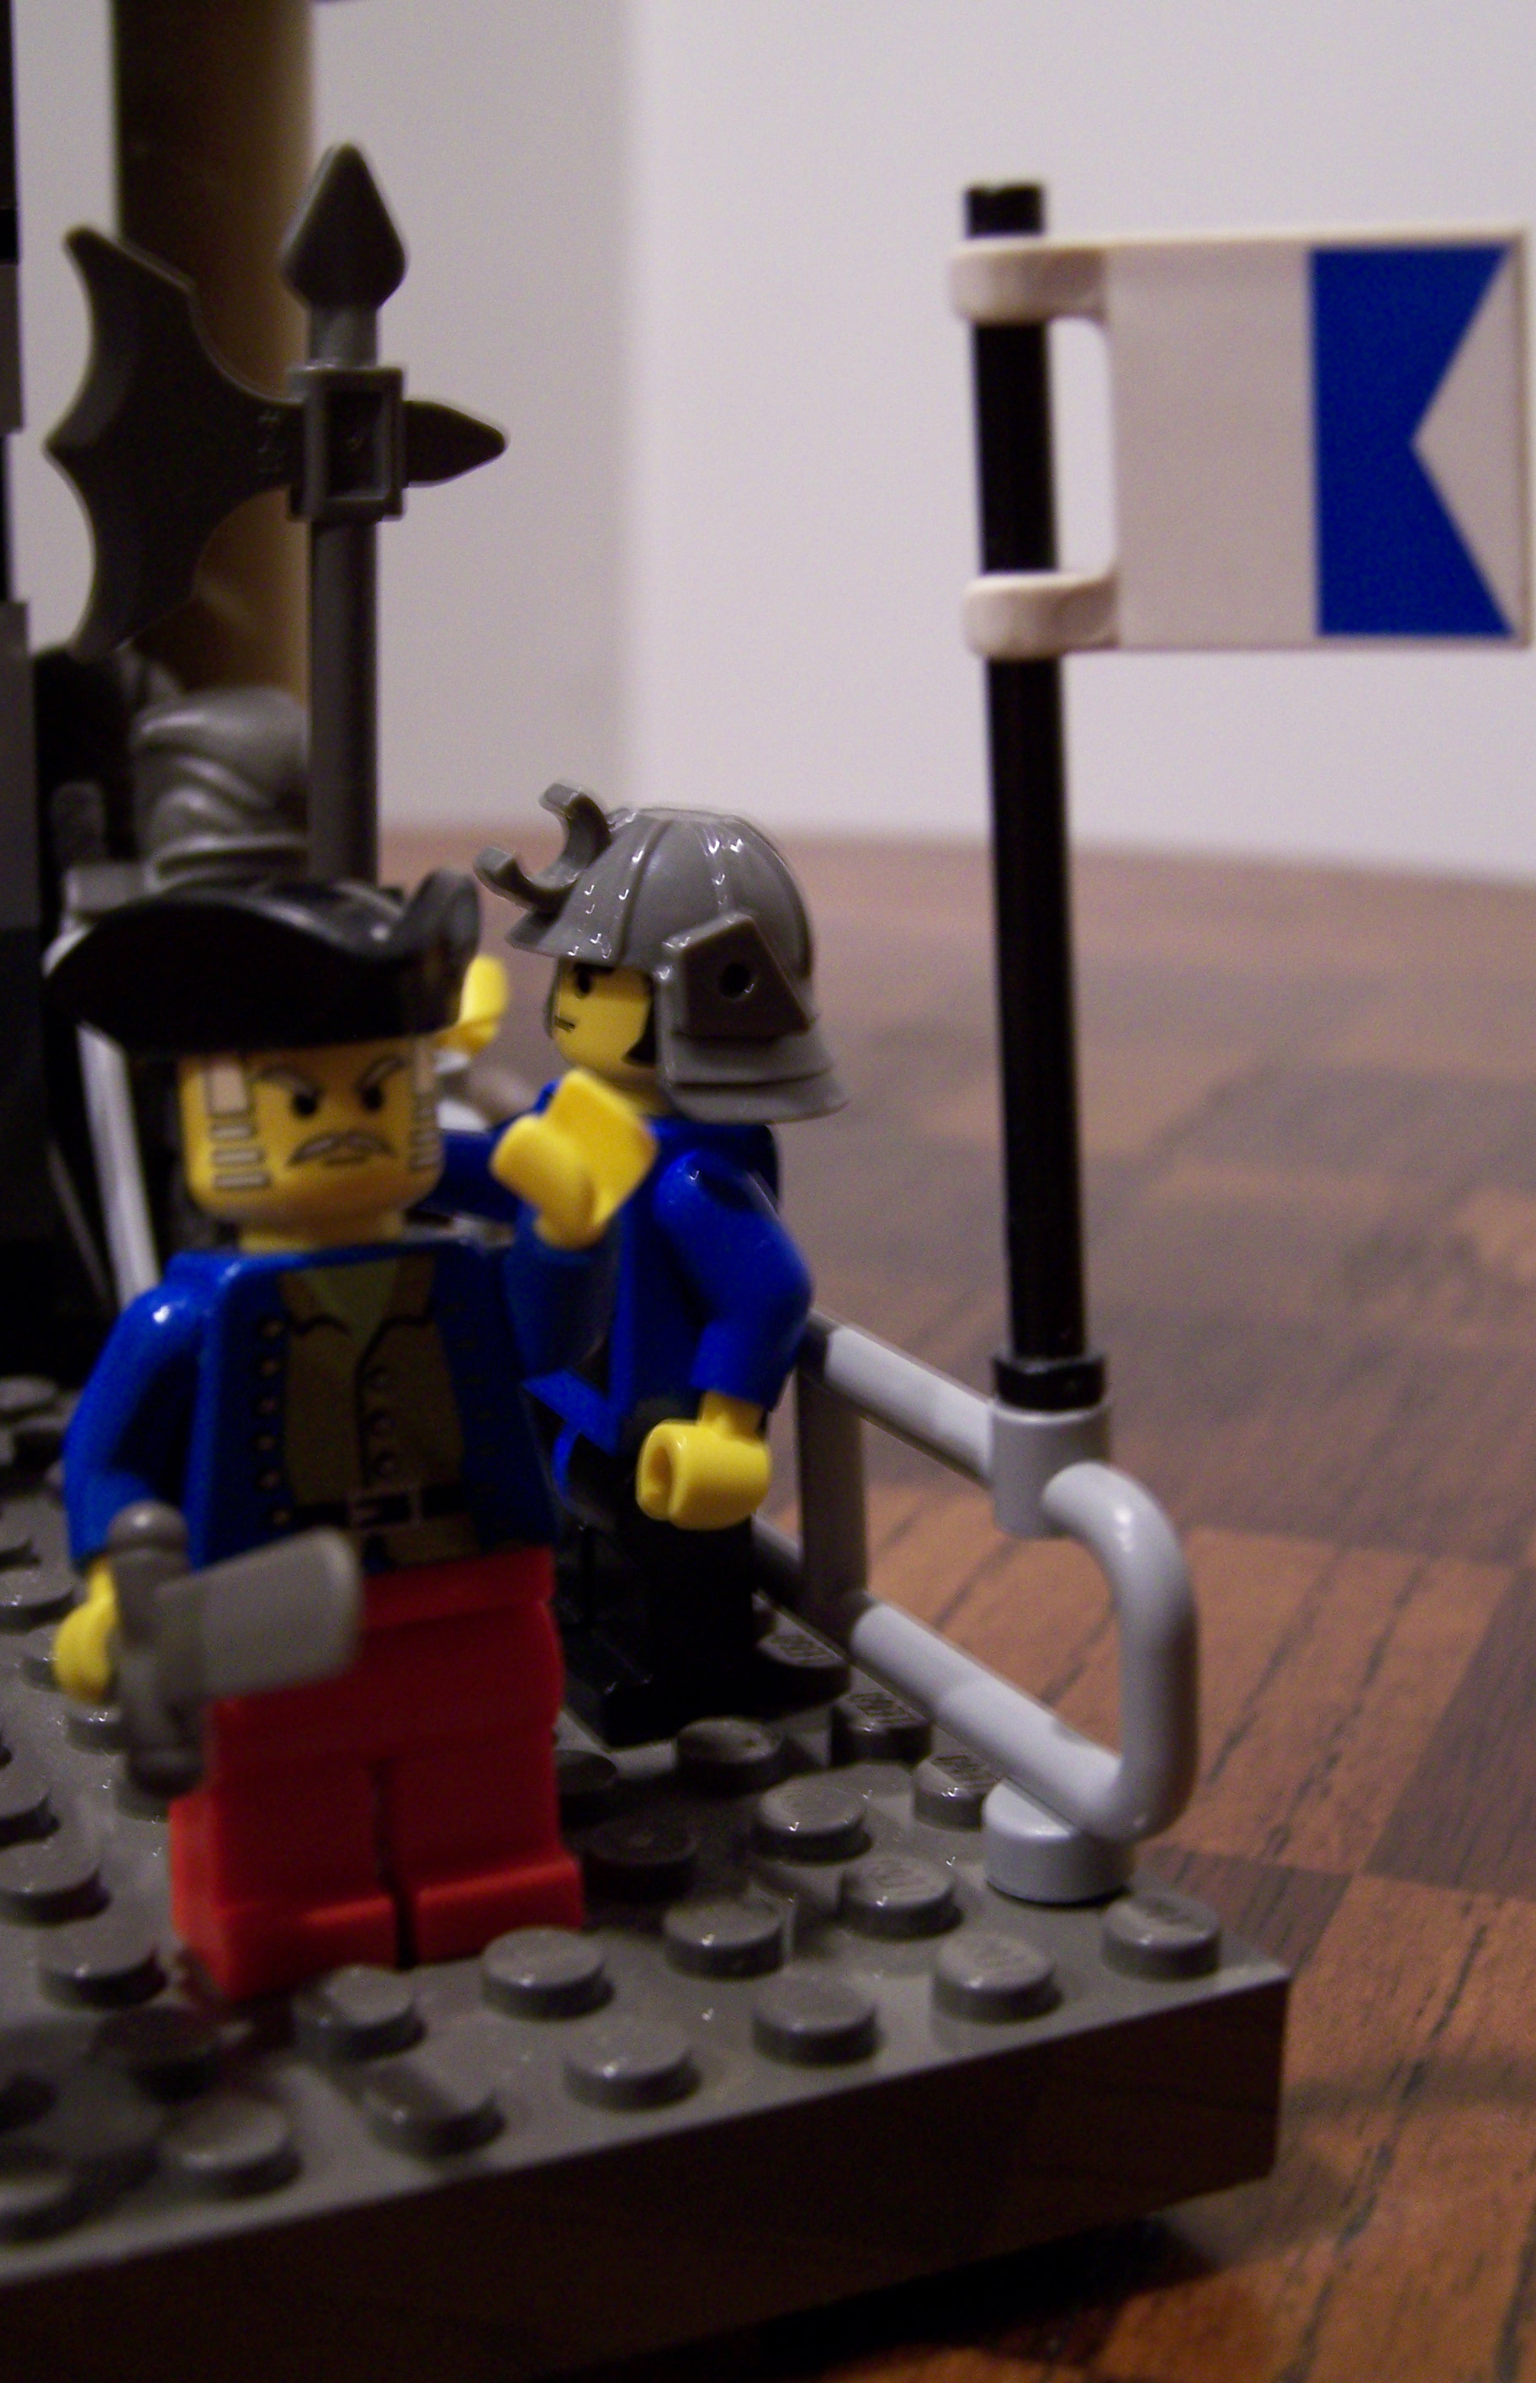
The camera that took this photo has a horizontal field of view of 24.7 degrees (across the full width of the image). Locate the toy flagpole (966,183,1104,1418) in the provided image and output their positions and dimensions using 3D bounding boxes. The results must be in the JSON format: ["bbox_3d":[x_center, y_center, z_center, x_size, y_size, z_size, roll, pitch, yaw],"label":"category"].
[{"bbox_3d":[0.010,-0.015,0.141,0.005,0.050,0.005,-3,9,0],"label":"toy flagpole"}]

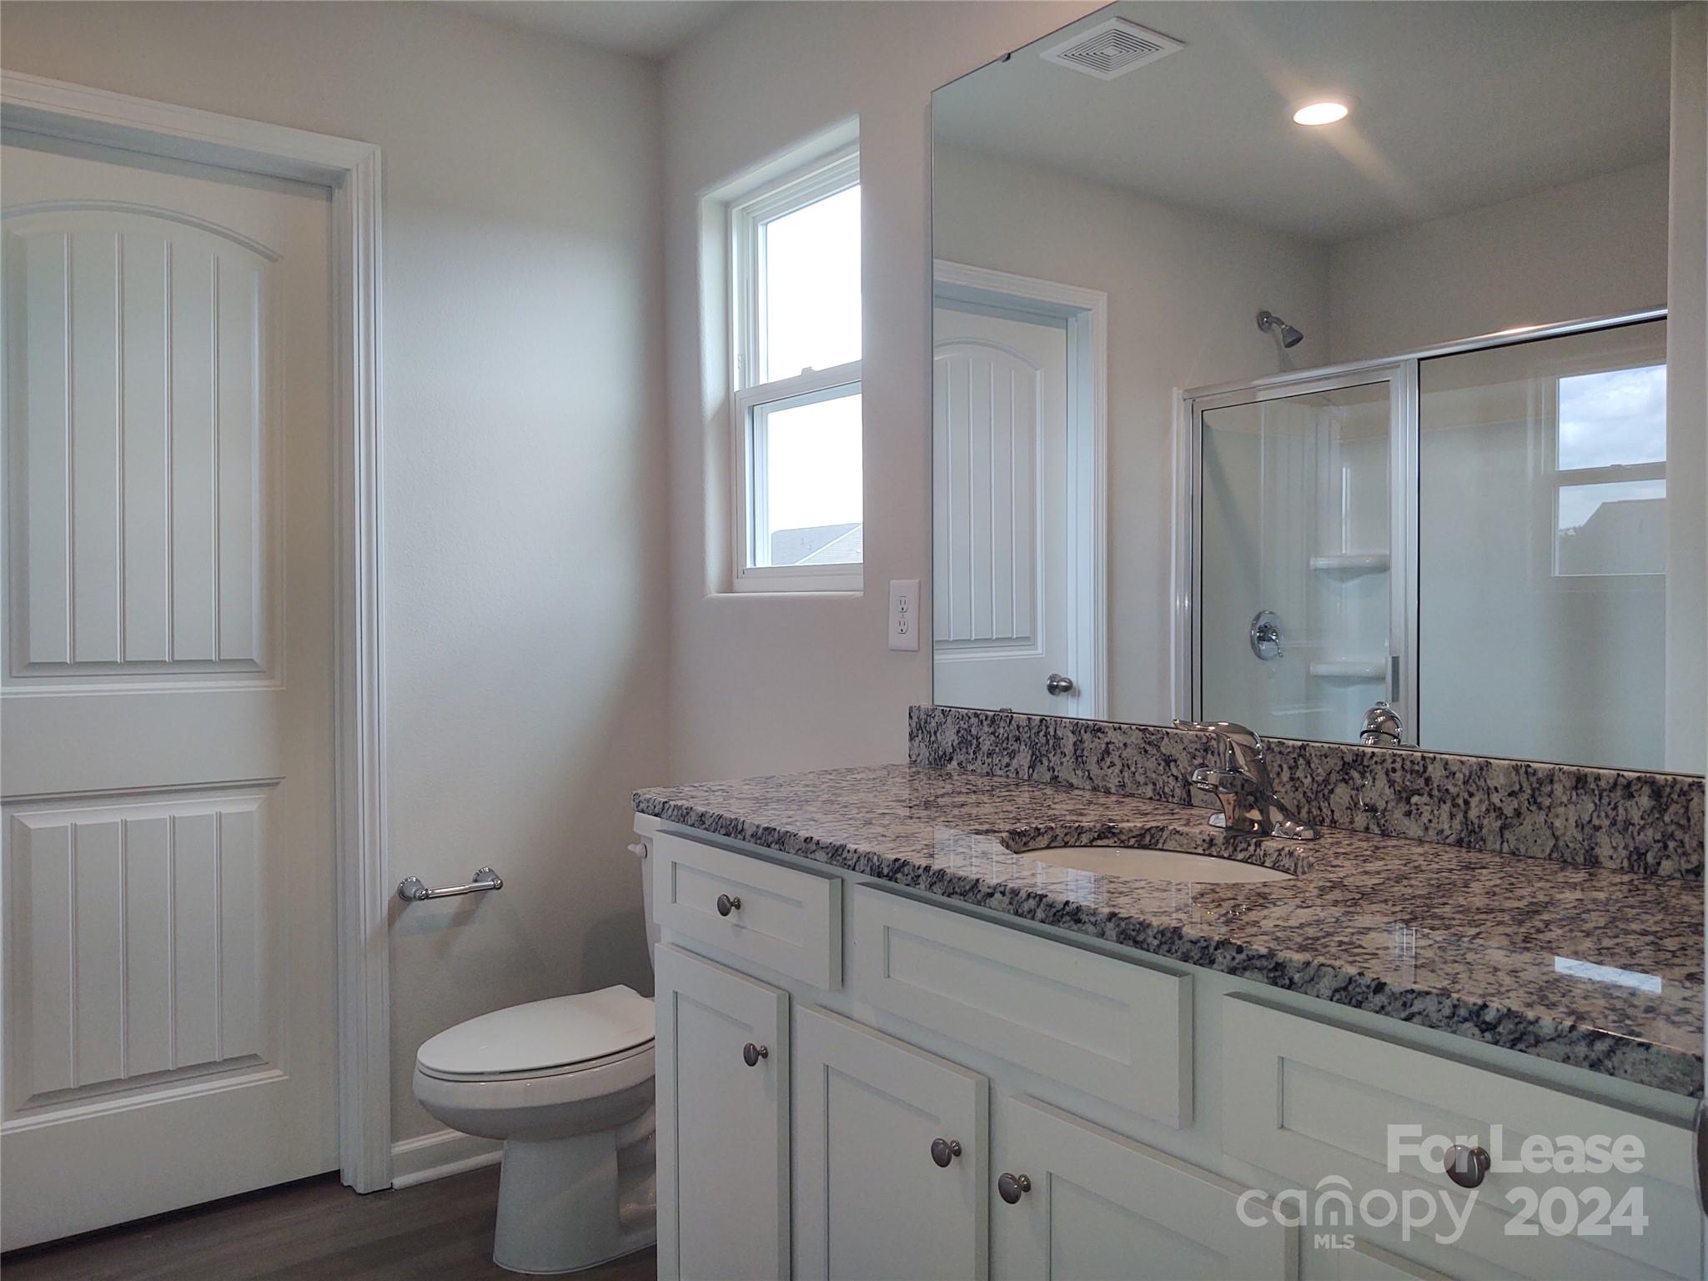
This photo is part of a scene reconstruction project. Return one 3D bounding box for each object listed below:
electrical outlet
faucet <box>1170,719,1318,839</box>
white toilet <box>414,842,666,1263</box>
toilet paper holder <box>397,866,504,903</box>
[{"bbox_3d":[0.090,-0.044,2.375,0.008,0.125,0.084,-1,2,-36],"label":"electrical outlet"},{"bbox_3d":[0.459,0.165,1.614,0.158,0.140,0.160,-1,2,-36],"label":"faucet"},{"bbox_3d":[-0.465,0.745,2.507,0.740,0.750,0.440,-1,2,-36],"label":"white toilet"},{"bbox_3d":[-0.831,0.514,2.776,0.212,0.052,0.083,-1,2,-36],"label":"toilet paper holder"}]

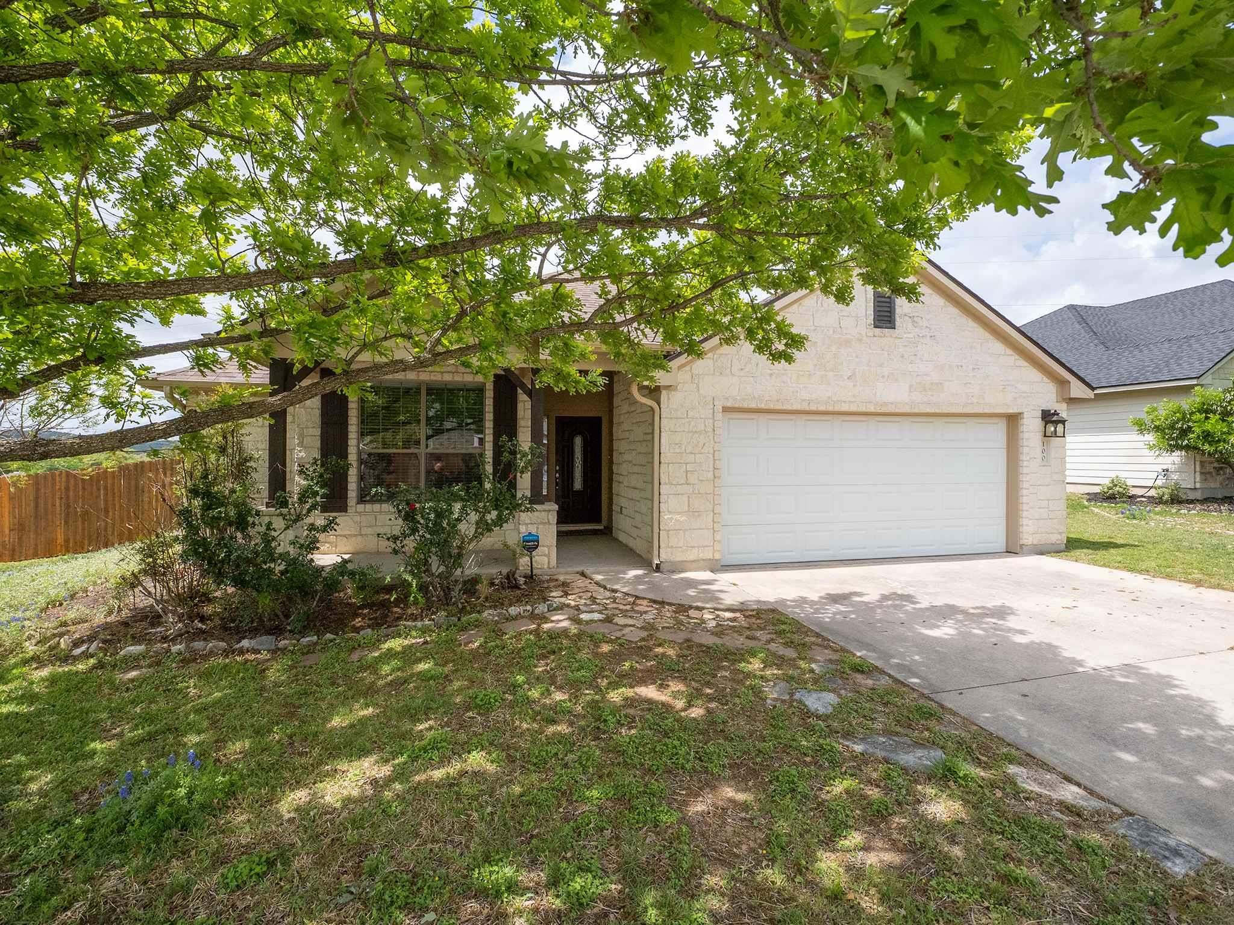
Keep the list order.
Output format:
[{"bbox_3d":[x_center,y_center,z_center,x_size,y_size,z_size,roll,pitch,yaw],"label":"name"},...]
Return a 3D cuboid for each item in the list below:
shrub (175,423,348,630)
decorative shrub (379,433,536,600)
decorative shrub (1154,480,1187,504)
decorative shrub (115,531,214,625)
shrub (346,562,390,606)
[{"bbox_3d":[-3.711,0.664,5.950,1.650,2.100,1.400,0,1,-12],"label":"shrub"},{"bbox_3d":[-1.763,0.654,6.400,1.720,1.830,1.400,0,1,-12],"label":"decorative shrub"},{"bbox_3d":[12.322,0.665,12.700,0.560,0.540,0.540,0,1,-12],"label":"decorative shrub"},{"bbox_3d":[-4.971,1.252,6.250,0.920,1.000,0.850,0,1,-12],"label":"decorative shrub"},{"bbox_3d":[-2.840,1.384,6.500,0.470,0.480,0.450,0,1,-12],"label":"shrub"}]

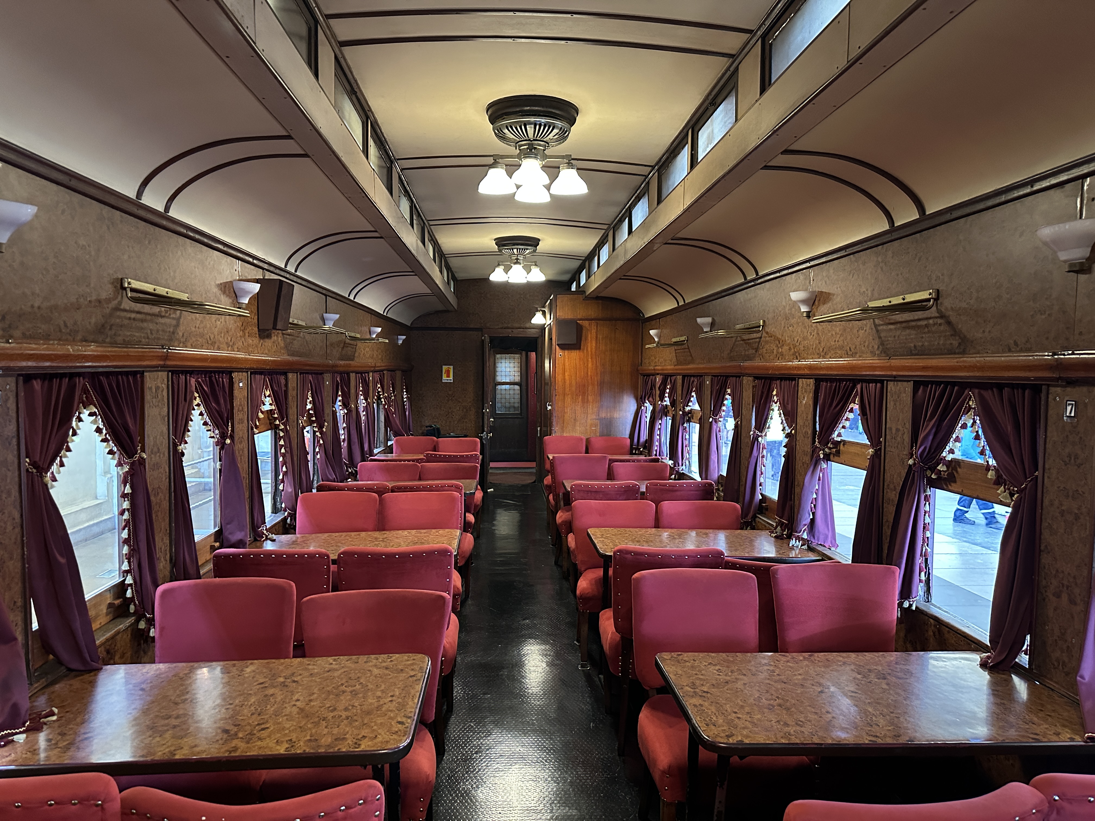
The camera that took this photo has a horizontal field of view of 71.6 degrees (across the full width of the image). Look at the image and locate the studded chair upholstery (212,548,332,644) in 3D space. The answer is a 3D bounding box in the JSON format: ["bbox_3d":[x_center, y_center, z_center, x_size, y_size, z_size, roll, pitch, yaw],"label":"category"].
[{"bbox_3d":[-1.143,1.002,3.342,0.510,0.875,0.550,0,3,-3],"label":"studded chair upholstery"}]

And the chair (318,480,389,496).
[{"bbox_3d":[-1.257,0.904,5.163,0.486,0.880,0.530,0,3,-3],"label":"chair"}]

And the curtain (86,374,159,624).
[{"bbox_3d":[-1.431,0.340,2.538,0.120,0.930,0.430,0,3,-3],"label":"curtain"}]

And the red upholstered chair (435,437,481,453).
[{"bbox_3d":[-0.964,0.729,8.117,0.485,0.845,0.530,0,3,-3],"label":"red upholstered chair"}]

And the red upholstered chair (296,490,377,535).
[{"bbox_3d":[-1.259,0.947,4.381,0.510,0.875,0.560,0,3,-3],"label":"red upholstered chair"}]

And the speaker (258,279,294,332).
[{"bbox_3d":[-1.417,-0.547,3.975,0.125,0.255,0.210,0,3,-3],"label":"speaker"}]

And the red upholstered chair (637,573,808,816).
[{"bbox_3d":[0.549,1.044,2.676,0.510,0.875,0.560,0,3,-3],"label":"red upholstered chair"}]

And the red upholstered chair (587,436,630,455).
[{"bbox_3d":[0.701,0.766,8.204,0.486,0.880,0.530,0,3,-3],"label":"red upholstered chair"}]

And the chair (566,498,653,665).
[{"bbox_3d":[0.379,0.944,4.245,0.485,0.845,0.530,0,3,-3],"label":"chair"}]

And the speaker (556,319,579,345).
[{"bbox_3d":[0.212,-0.866,8.448,0.229,0.263,0.139,0,3,-3],"label":"speaker"}]

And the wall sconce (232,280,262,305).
[{"bbox_3d":[-1.409,-0.542,3.595,0.095,0.115,0.185,0,3,-3],"label":"wall sconce"}]

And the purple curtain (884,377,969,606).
[{"bbox_3d":[1.308,0.301,2.664,0.172,0.778,0.378,0,3,-3],"label":"purple curtain"}]

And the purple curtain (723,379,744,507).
[{"bbox_3d":[1.176,0.203,4.993,0.163,0.789,0.353,0,3,-3],"label":"purple curtain"}]

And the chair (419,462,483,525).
[{"bbox_3d":[-0.824,0.860,6.282,0.520,0.850,0.570,0,3,-3],"label":"chair"}]

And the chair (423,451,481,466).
[{"bbox_3d":[-0.878,0.803,7.114,0.520,0.875,0.560,0,3,-3],"label":"chair"}]

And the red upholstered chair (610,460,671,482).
[{"bbox_3d":[0.756,0.854,6.038,0.485,0.845,0.530,0,3,-3],"label":"red upholstered chair"}]

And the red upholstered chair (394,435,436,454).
[{"bbox_3d":[-1.373,0.726,7.746,0.456,0.890,0.525,0,3,-3],"label":"red upholstered chair"}]

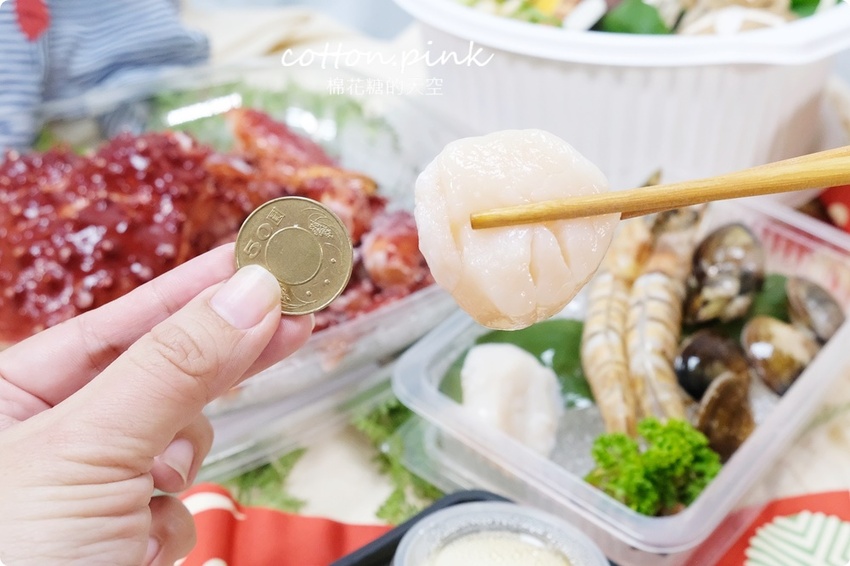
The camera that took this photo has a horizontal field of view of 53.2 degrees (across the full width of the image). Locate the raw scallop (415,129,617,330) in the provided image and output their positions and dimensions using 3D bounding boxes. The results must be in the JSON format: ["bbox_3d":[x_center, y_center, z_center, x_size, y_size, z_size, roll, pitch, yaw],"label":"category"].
[{"bbox_3d":[0.022,-0.013,0.211,0.049,0.028,0.049,1,75,-5],"label":"raw scallop"}]

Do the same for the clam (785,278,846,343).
[{"bbox_3d":[0.180,0.012,0.390,0.038,0.024,0.033,49,45,4],"label":"clam"}]

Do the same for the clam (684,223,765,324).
[{"bbox_3d":[0.141,-0.004,0.400,0.038,0.046,0.027,27,22,21],"label":"clam"}]

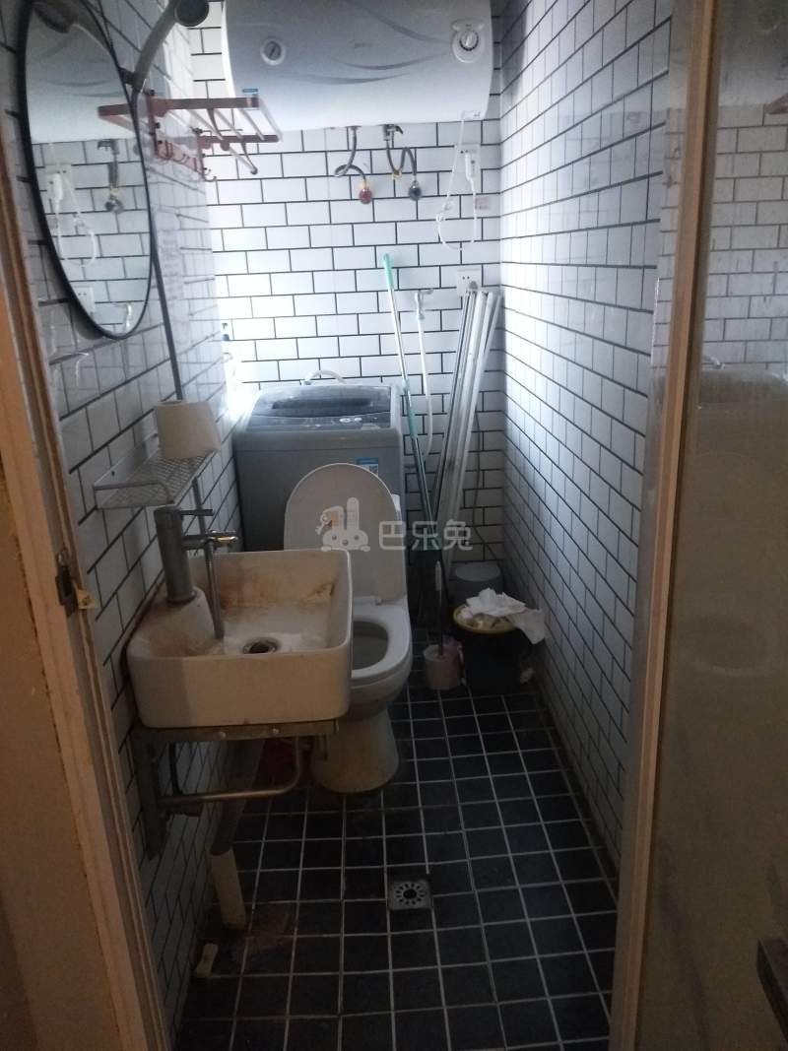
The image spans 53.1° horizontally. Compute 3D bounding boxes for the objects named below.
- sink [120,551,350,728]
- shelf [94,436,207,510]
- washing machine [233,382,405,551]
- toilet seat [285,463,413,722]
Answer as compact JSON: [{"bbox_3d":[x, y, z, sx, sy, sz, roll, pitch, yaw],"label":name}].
[{"bbox_3d":[-0.263,0.204,1.525,0.369,0.148,0.453,-3,19,-2],"label":"sink"},{"bbox_3d":[-0.402,-0.109,1.387,0.121,0.037,0.405,-3,19,-2],"label":"shelf"},{"bbox_3d":[-0.225,0.006,2.822,0.532,0.931,0.524,-3,19,-2],"label":"washing machine"},{"bbox_3d":[-0.135,0.126,2.106,0.351,0.473,0.534,-3,19,-2],"label":"toilet seat"}]

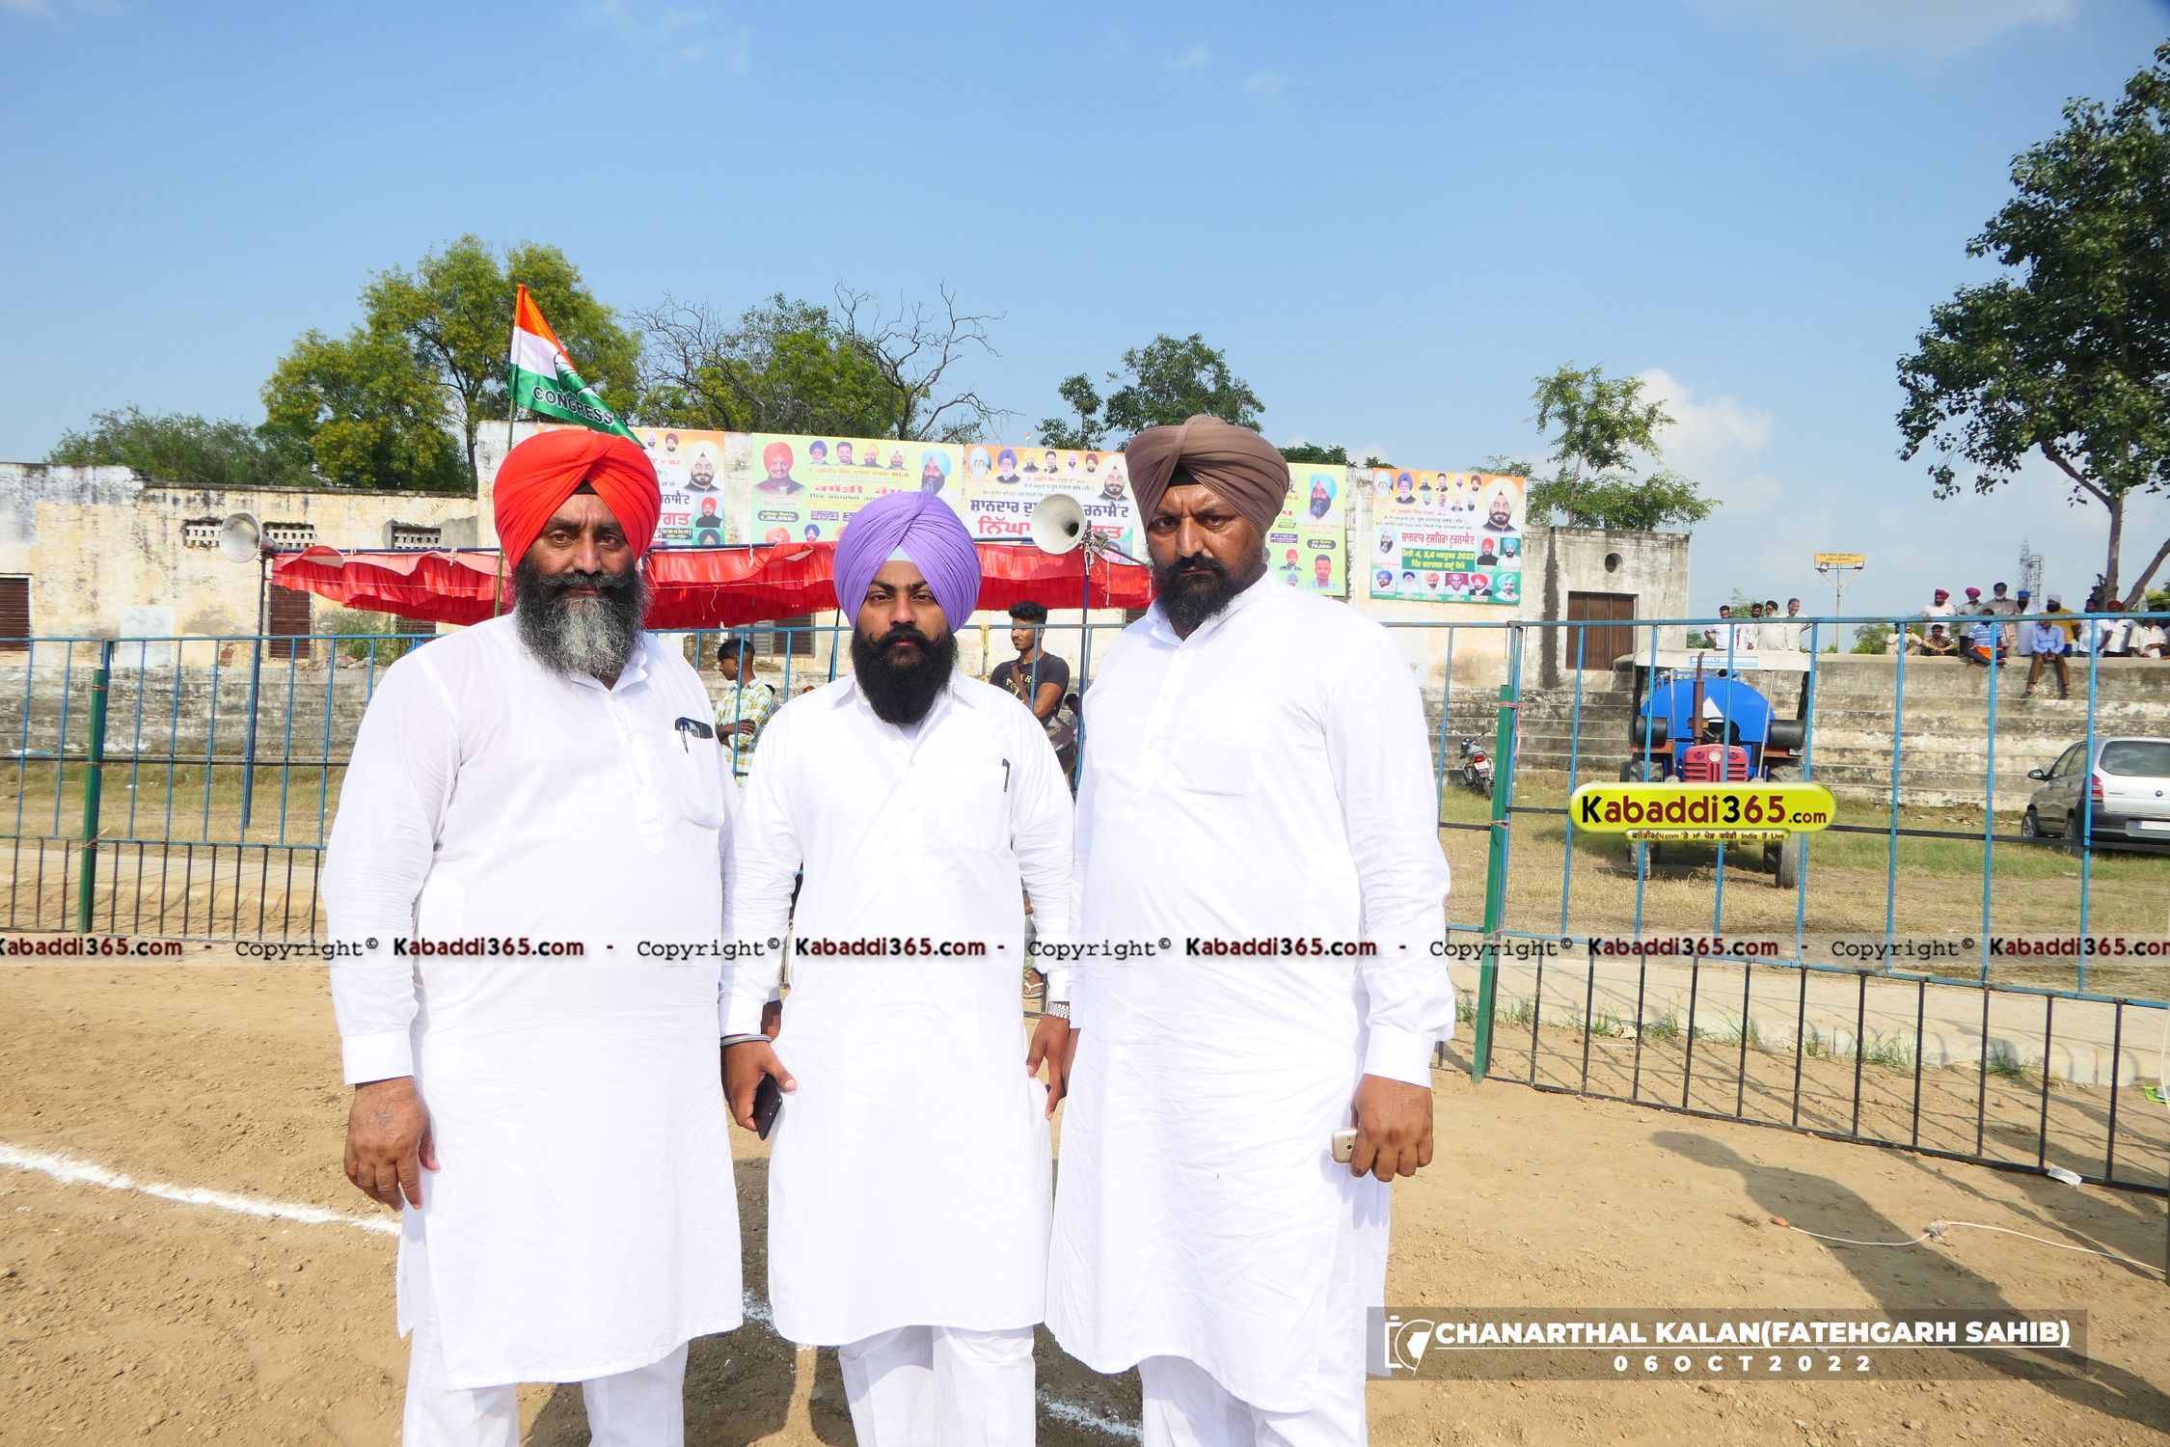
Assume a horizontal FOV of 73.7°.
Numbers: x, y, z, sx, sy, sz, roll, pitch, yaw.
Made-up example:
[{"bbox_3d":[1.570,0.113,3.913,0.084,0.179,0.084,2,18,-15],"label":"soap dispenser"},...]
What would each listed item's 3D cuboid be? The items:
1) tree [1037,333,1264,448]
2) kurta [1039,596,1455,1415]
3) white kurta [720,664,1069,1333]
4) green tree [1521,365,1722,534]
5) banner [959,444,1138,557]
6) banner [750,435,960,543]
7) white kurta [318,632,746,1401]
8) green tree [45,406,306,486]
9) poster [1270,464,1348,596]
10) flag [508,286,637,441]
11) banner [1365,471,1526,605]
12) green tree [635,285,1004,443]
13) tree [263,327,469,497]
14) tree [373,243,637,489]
[{"bbox_3d":[1.578,-4.467,37.116,5.810,11.020,5.520,1,1,2],"label":"tree"},{"bbox_3d":[0.228,0.346,2.120,0.612,1.128,0.420,2,1,32],"label":"kurta"},{"bbox_3d":[-0.278,0.399,2.190,0.518,0.953,0.330,1,1,-7],"label":"white kurta"},{"bbox_3d":[12.287,-3.516,33.601,4.510,9.620,4.290,1,1,20],"label":"green tree"},{"bbox_3d":[-0.655,-3.914,27.423,3.247,2.545,0.040,0,2,-14],"label":"banner"},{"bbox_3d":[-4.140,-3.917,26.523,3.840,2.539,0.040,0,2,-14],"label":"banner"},{"bbox_3d":[-0.766,0.350,2.060,0.590,1.005,0.420,0,2,-34],"label":"white kurta"},{"bbox_3d":[-26.339,-4.365,42.102,8.170,9.690,7.760,0,1,-32],"label":"green tree"},{"bbox_3d":[3.180,-3.682,27.000,3.600,2.450,0.050,1,1,-13],"label":"poster"},{"bbox_3d":[-2.469,-1.736,7.000,0.640,0.760,0.200,1,2,-6],"label":"flag"},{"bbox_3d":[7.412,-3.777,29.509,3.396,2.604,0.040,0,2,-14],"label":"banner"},{"bbox_3d":[-6.874,-5.289,37.181,9.453,11.901,8.000,1,2,0],"label":"green tree"},{"bbox_3d":[-17.757,-4.556,35.656,5.117,10.207,5.300,1,2,0],"label":"tree"},{"bbox_3d":[-14.214,-5.477,35.132,6.520,12.610,6.200,0,1,-22],"label":"tree"}]

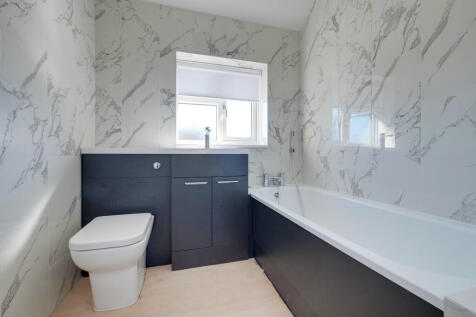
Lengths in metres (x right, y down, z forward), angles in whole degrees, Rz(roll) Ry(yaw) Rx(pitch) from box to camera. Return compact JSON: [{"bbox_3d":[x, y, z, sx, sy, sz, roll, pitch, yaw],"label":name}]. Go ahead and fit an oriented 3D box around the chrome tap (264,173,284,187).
[{"bbox_3d":[0.378,0.217,1.961,0.225,0.136,0.136,0,0,-15],"label":"chrome tap"}]

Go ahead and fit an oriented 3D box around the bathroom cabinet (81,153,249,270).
[{"bbox_3d":[-0.539,0.401,1.652,1.207,0.884,0.341,0,0,-15],"label":"bathroom cabinet"}]

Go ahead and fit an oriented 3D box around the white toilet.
[{"bbox_3d":[-0.753,0.631,1.251,0.364,0.427,0.516,0,0,-15],"label":"white toilet"}]

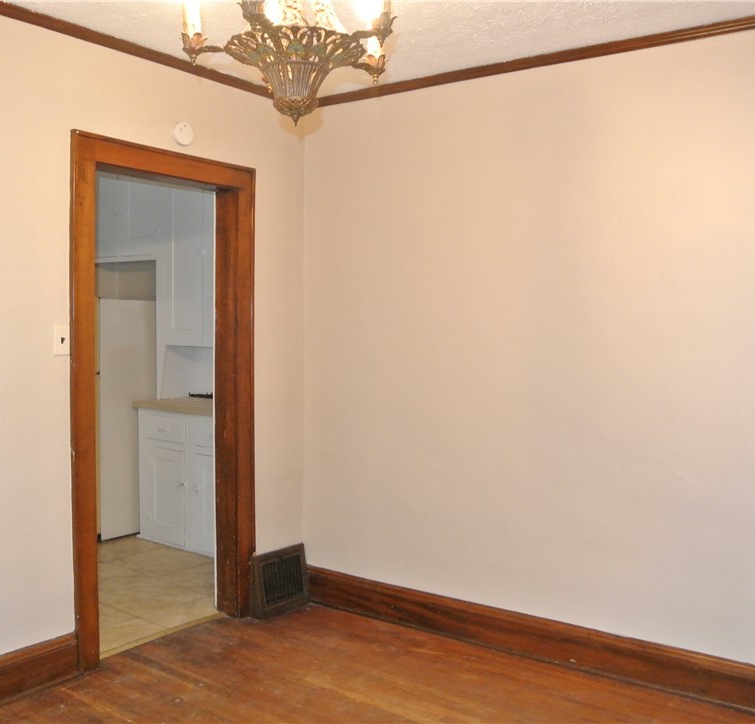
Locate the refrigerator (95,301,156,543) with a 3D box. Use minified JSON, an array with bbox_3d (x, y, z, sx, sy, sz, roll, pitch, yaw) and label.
[{"bbox_3d":[-1.860,0.359,5.627,0.720,1.585,0.750,2,3,36],"label":"refrigerator"}]

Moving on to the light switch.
[{"bbox_3d":[-1.198,-0.082,3.103,0.017,0.115,0.071,2,3,36],"label":"light switch"}]

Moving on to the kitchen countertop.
[{"bbox_3d":[-0.954,0.293,5.214,1.230,0.050,0.620,2,3,36],"label":"kitchen countertop"}]

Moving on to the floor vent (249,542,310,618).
[{"bbox_3d":[-0.496,1.087,4.022,0.143,0.265,0.345,2,3,36],"label":"floor vent"}]

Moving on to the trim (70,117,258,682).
[{"bbox_3d":[-0.940,0.160,3.592,0.150,2.135,0.990,2,3,36],"label":"trim"}]

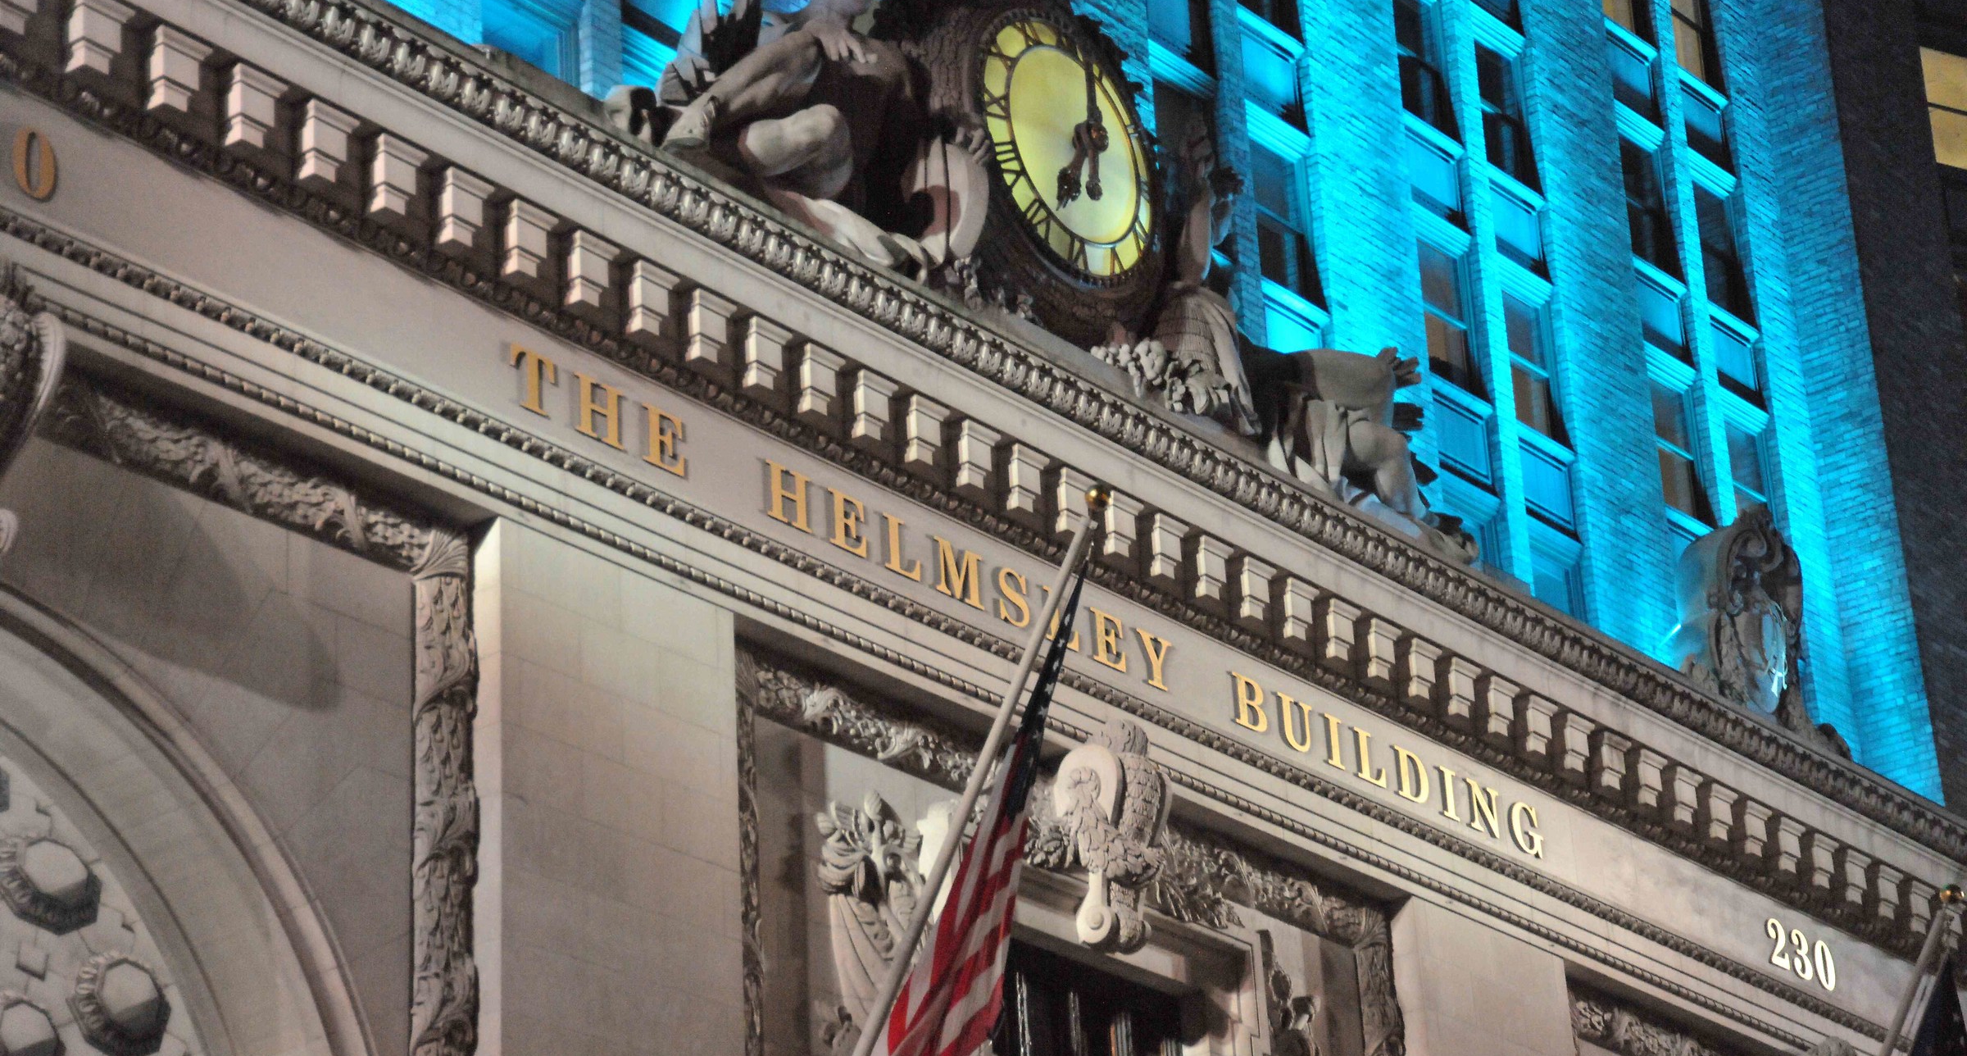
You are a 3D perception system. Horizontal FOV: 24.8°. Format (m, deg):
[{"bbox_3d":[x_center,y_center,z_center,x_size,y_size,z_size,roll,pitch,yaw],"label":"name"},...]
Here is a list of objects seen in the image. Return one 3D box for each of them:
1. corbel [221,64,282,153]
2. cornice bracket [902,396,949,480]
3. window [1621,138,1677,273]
[{"bbox_3d":[-5.544,-3.056,33.653,0.360,0.660,0.500,-20,-29,33],"label":"corbel"},{"bbox_3d":[-0.550,-0.838,41.291,0.319,0.568,0.479,-21,-30,34],"label":"cornice bracket"},{"bbox_3d":[8.691,-4.280,59.595,0.200,1.920,1.350,-21,-30,34],"label":"window"}]

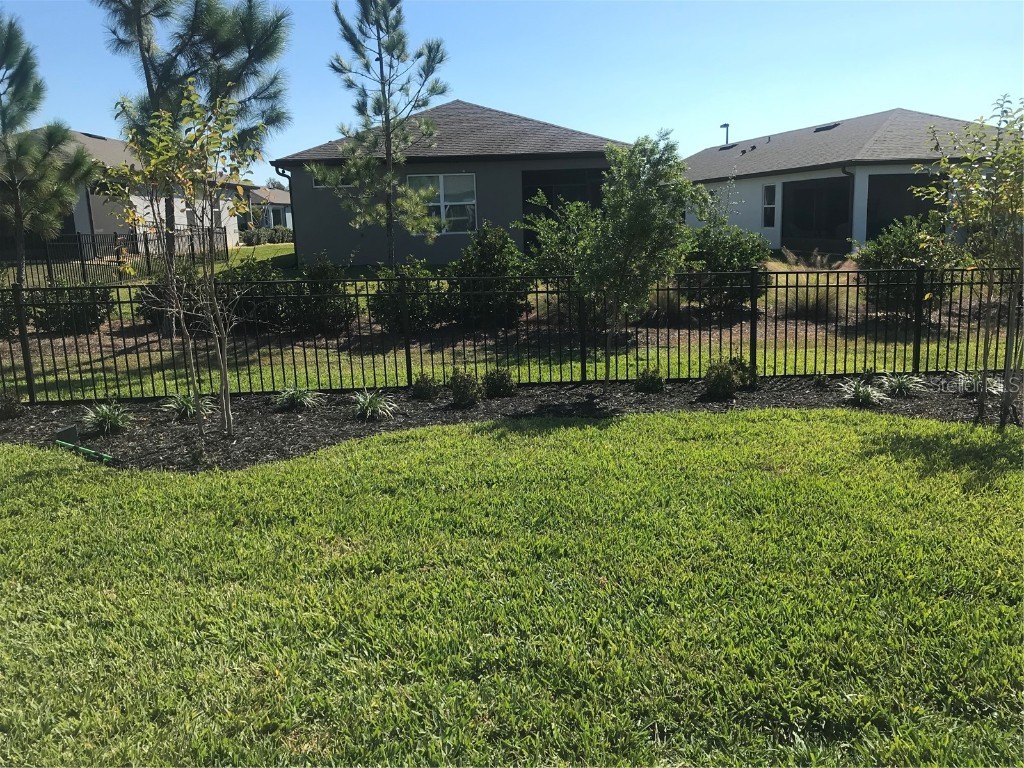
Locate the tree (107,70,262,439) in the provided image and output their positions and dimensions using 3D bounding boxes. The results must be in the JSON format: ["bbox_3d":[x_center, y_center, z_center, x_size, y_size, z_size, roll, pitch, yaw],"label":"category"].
[{"bbox_3d":[-2.620,-0.958,6.598,1.240,2.782,1.150,-3,10,-6],"label":"tree"}]

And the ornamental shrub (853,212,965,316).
[{"bbox_3d":[6.182,-1.838,12.857,1.726,1.584,1.600,-3,10,-6],"label":"ornamental shrub"}]

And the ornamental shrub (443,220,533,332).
[{"bbox_3d":[-0.373,-1.641,12.656,1.329,1.594,1.300,-3,10,-6],"label":"ornamental shrub"}]

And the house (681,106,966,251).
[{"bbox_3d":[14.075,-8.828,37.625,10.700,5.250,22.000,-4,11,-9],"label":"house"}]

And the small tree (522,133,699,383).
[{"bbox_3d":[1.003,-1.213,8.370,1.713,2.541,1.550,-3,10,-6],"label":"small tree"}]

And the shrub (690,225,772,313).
[{"bbox_3d":[3.558,-1.910,13.569,1.323,1.446,1.350,-3,10,-6],"label":"shrub"}]

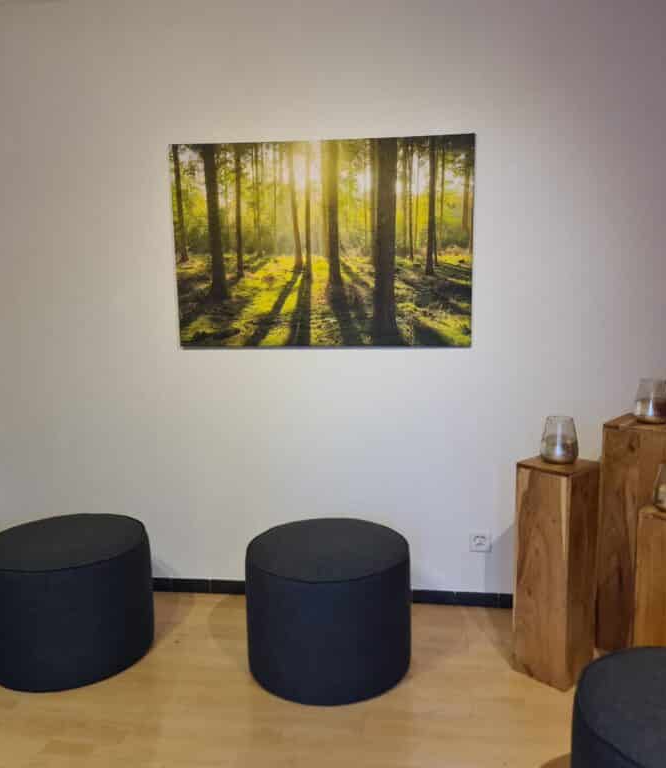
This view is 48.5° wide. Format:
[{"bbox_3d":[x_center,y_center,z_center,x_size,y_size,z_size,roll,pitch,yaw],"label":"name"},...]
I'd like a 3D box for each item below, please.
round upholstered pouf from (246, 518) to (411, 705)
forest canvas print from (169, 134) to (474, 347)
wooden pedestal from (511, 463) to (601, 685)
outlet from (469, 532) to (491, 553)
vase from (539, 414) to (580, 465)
[{"bbox_3d":[-0.011,0.810,2.732,0.600,0.437,0.600,-1,10,0],"label":"round upholstered pouf"},{"bbox_3d":[-0.047,-0.551,2.951,1.200,0.805,0.023,0,10,8],"label":"forest canvas print"},{"bbox_3d":[0.793,0.647,2.630,0.210,0.757,0.230,8,14,43],"label":"wooden pedestal"},{"bbox_3d":[0.615,0.660,3.076,0.085,0.085,0.014,0,10,8],"label":"outlet"},{"bbox_3d":[0.790,0.194,2.577,0.128,0.153,0.128,0,10,8],"label":"vase"}]

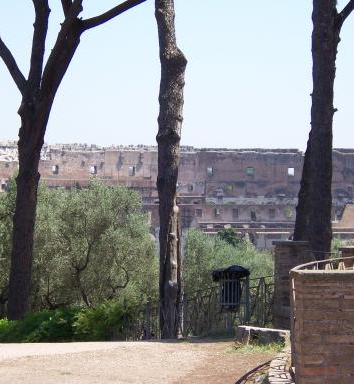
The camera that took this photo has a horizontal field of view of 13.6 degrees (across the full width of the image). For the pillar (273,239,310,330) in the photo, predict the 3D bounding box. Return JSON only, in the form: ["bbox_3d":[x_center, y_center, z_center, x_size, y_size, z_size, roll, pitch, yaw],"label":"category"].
[{"bbox_3d":[1.486,1.227,19.200,0.470,1.180,0.460,0,-1,6],"label":"pillar"}]

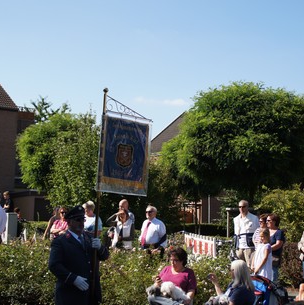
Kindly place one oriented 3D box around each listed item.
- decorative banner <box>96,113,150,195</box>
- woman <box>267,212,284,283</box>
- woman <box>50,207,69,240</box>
[{"bbox_3d":[-0.327,0.023,7.750,0.710,0.930,0.060,9,-11,-37],"label":"decorative banner"},{"bbox_3d":[2.019,1.820,10.894,0.320,1.630,0.470,7,-10,-41],"label":"woman"},{"bbox_3d":[-1.700,1.819,12.194,0.480,1.630,0.320,2,-8,-12],"label":"woman"}]

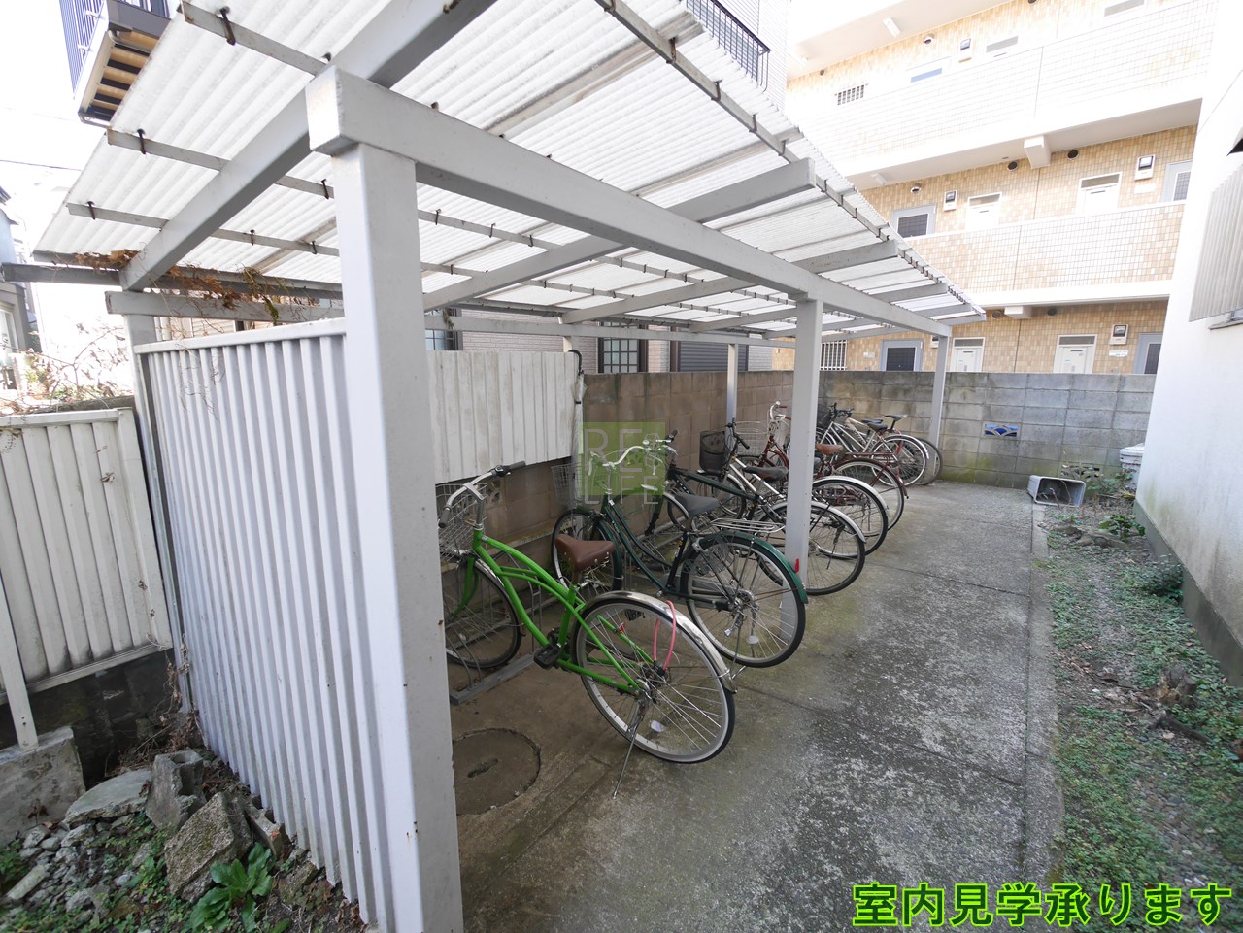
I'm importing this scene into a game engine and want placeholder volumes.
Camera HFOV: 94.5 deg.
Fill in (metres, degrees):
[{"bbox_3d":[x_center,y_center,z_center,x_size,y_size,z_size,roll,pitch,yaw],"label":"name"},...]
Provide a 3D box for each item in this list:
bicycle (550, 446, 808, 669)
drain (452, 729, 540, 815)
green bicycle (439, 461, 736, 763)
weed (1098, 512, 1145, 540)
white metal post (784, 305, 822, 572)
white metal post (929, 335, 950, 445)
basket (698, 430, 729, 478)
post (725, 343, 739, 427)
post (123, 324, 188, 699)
[{"bbox_3d":[0.181,0.423,3.106,1.750,1.030,0.560,8,13,39],"label":"bicycle"},{"bbox_3d":[-0.522,1.130,2.147,0.450,0.030,0.450,0,10,0],"label":"drain"},{"bbox_3d":[-0.379,0.558,2.275,1.760,1.050,0.600,7,17,34],"label":"green bicycle"},{"bbox_3d":[4.175,0.490,4.800,0.290,0.200,0.270,7,12,35],"label":"weed"},{"bbox_3d":[0.949,0.058,3.038,0.100,1.790,0.100,7,12,35],"label":"white metal post"},{"bbox_3d":[3.912,-0.685,7.134,0.100,1.790,0.100,7,12,35],"label":"white metal post"},{"bbox_3d":[0.752,-0.111,4.668,0.260,0.260,0.330,-2,17,11],"label":"basket"},{"bbox_3d":[1.119,-0.393,5.886,0.075,1.670,0.075,7,12,35],"label":"post"},{"bbox_3d":[-1.624,0.204,2.066,0.075,1.460,0.075,7,12,35],"label":"post"}]

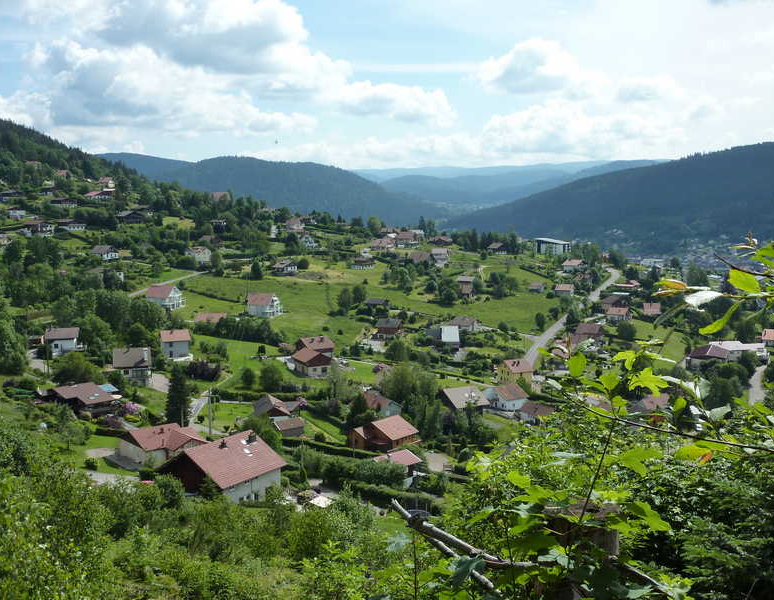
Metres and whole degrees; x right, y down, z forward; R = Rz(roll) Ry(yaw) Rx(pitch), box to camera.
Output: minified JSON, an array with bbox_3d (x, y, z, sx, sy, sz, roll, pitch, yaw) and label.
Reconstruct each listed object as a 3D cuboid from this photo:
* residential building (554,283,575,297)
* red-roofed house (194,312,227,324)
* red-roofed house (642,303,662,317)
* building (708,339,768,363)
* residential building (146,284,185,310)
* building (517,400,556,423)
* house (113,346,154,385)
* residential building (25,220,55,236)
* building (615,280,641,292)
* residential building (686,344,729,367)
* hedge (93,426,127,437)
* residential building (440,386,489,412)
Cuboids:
[{"bbox_3d":[106.200,-5.900,550.000,10.000,6.600,9.200,3,8,22],"label":"residential building"},{"bbox_3d":[-64.920,7.540,340.000,10.400,6.000,9.500,2,7,13],"label":"red-roofed house"},{"bbox_3d":[153.092,5.923,535.000,9.800,7.500,9.500,2,8,16],"label":"red-roofed house"},{"bbox_3d":[143.000,20.490,375.000,18.500,5.500,13.000,-2,8,-18],"label":"building"},{"bbox_3d":[-83.870,-0.950,350.000,11.000,8.400,9.200,2,7,16],"label":"residential building"},{"bbox_3d":[46.420,34.770,287.000,8.500,5.500,9.500,-4,8,-32],"label":"building"},{"bbox_3d":[-73.520,18.940,268.000,10.990,10.020,9.160,-2,7,-14],"label":"house"},{"bbox_3d":[-212.900,-44.200,565.700,12.500,8.300,11.000,5,9,32],"label":"residential building"},{"bbox_3d":[139.270,-8.090,535.000,14.700,5.940,10.140,2,7,20],"label":"building"},{"bbox_3d":[127.990,22.290,368.000,14.200,6.300,9.500,3,8,22],"label":"residential building"},{"bbox_3d":[-52.526,24.888,175.000,6.100,1.600,1.500,1,8,8],"label":"hedge"},{"bbox_3d":[20.650,28.050,258.000,10.800,7.400,12.500,-4,8,-28],"label":"residential building"}]

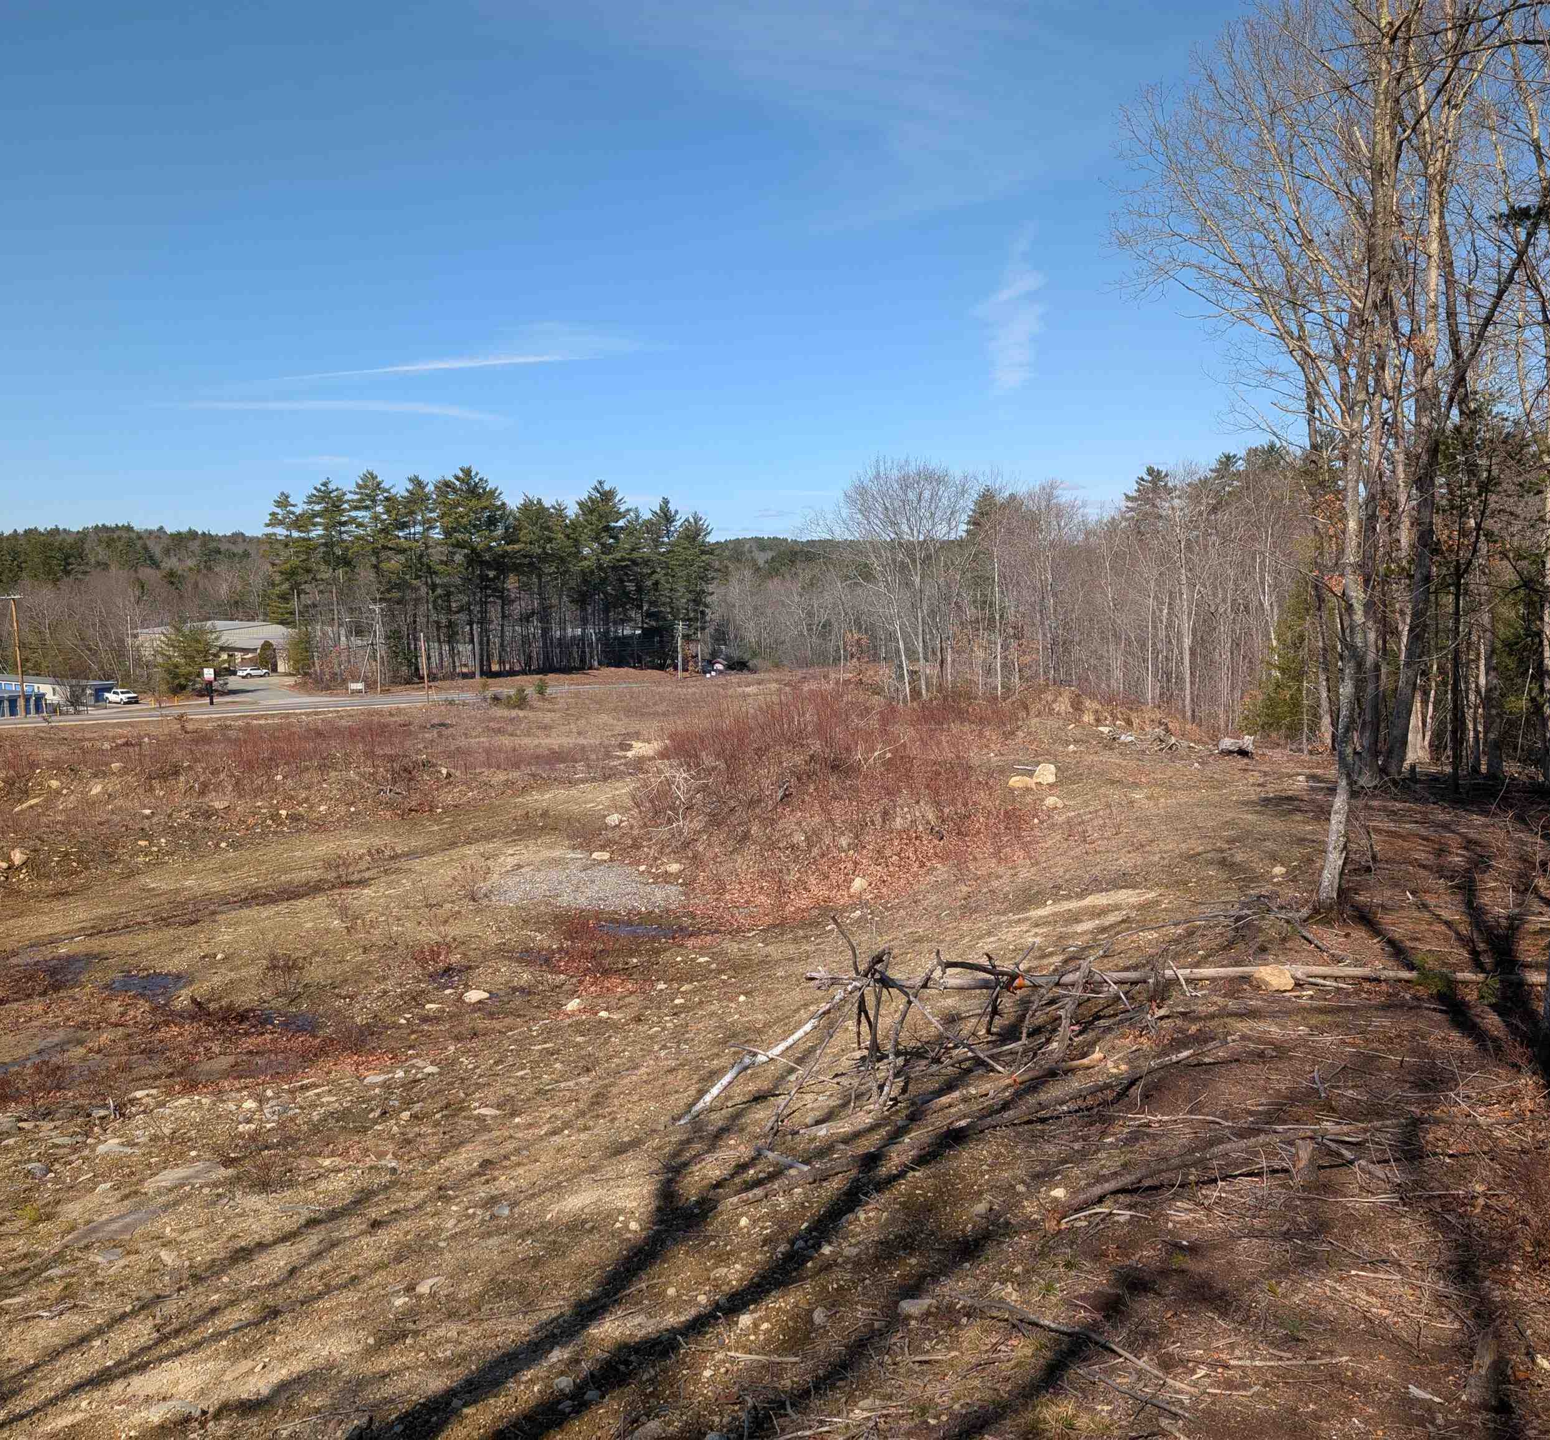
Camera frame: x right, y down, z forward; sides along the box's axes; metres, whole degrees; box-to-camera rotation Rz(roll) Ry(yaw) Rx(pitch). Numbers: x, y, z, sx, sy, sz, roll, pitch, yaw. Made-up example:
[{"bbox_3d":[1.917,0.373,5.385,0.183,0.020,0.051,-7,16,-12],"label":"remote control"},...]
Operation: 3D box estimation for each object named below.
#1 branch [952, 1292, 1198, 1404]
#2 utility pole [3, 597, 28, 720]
[{"bbox_3d":[1.078,2.210,4.816,0.170,0.090,1.024,0,0,-42],"label":"branch"},{"bbox_3d":[-69.152,-5.762,121.447,2.500,11.314,0.400,0,6,20],"label":"utility pole"}]

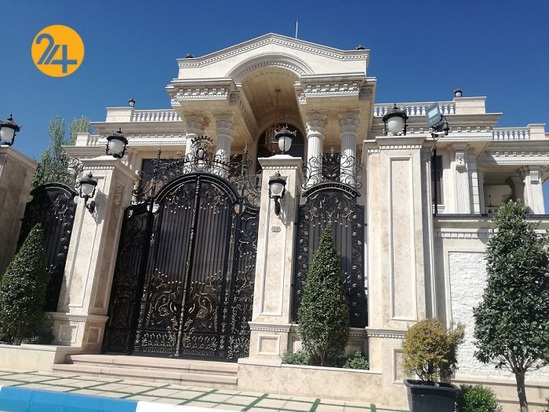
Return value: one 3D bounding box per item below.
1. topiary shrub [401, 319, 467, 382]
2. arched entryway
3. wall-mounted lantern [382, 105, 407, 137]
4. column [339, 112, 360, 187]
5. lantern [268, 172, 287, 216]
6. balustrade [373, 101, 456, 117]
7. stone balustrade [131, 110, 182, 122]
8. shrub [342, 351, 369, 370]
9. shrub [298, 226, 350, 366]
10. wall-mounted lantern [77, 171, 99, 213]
[{"bbox_3d":[2.112,1.925,5.707,0.768,0.825,0.691,0,-16,12],"label":"topiary shrub"},{"bbox_3d":[-1.787,1.102,8.919,3.316,3.849,0.150,0,-16,12],"label":"arched entryway"},{"bbox_3d":[2.331,-1.650,8.250,0.470,0.700,0.470,0,-16,12],"label":"wall-mounted lantern"},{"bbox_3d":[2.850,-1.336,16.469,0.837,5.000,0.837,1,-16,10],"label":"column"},{"bbox_3d":[0.048,-0.251,7.989,0.360,0.794,0.430,0,-16,12],"label":"lantern"},{"bbox_3d":[6.395,-4.342,19.684,3.711,0.720,0.220,1,-16,10],"label":"balustrade"},{"bbox_3d":[-5.856,-4.491,21.799,3.076,0.720,0.220,1,-16,10],"label":"stone balustrade"},{"bbox_3d":[1.380,2.616,7.211,0.414,0.349,0.393,0,-16,12],"label":"shrub"},{"bbox_3d":[0.917,1.578,7.726,0.872,2.480,0.845,0,-16,12],"label":"shrub"},{"bbox_3d":[-3.840,-0.291,8.825,0.360,0.788,0.430,0,-16,12],"label":"wall-mounted lantern"}]

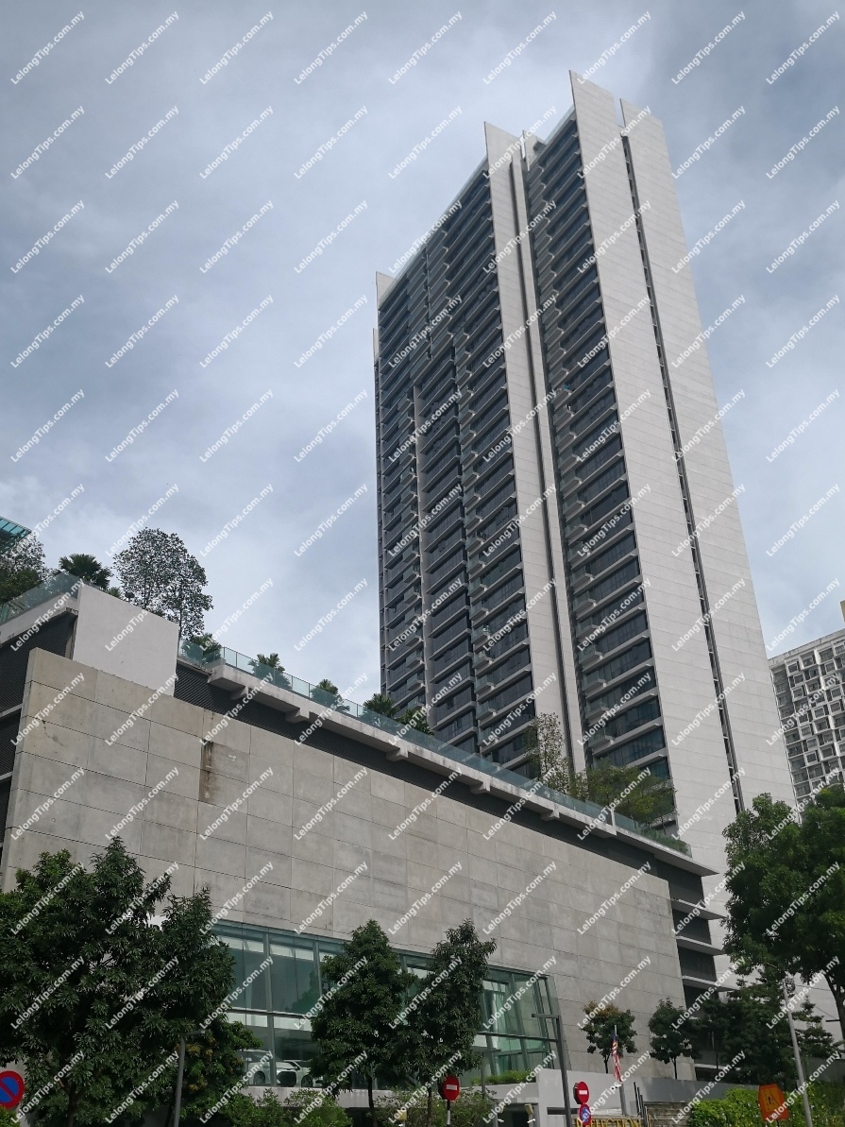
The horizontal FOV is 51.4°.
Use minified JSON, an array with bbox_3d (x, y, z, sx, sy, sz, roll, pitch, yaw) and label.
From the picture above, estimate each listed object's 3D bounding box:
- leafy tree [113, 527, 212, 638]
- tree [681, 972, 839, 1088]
[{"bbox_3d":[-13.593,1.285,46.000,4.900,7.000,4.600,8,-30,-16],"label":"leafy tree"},{"bbox_3d":[21.867,30.442,57.000,9.300,8.300,8.200,-10,-30,16],"label":"tree"}]

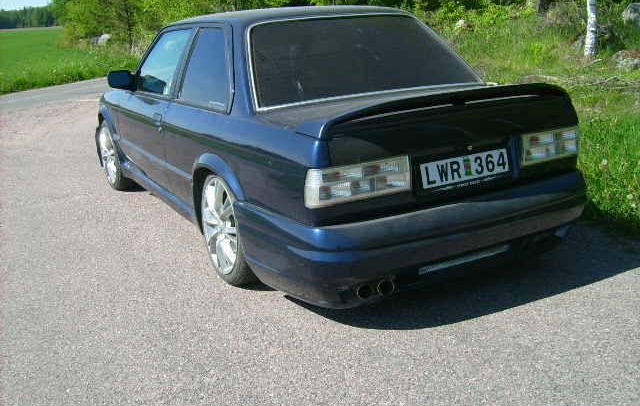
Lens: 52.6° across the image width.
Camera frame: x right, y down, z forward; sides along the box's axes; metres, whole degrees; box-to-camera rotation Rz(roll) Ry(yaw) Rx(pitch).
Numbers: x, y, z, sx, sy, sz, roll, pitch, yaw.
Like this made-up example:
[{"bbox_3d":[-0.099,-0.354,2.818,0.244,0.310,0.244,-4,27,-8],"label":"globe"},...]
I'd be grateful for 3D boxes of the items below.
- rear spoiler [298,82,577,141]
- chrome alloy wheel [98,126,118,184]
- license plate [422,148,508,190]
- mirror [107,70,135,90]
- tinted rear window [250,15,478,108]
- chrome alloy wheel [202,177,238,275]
[{"bbox_3d":[0.541,-0.430,2.780,1.270,0.150,0.320,-12,17,-28],"label":"rear spoiler"},{"bbox_3d":[-1.667,-0.412,5.399,0.200,0.475,0.475,-12,17,-28],"label":"chrome alloy wheel"},{"bbox_3d":[0.620,-0.149,2.742,0.480,0.110,0.012,-12,6,-28],"label":"license plate"},{"bbox_3d":[-1.368,-0.847,4.396,0.180,0.122,0.120,-12,17,-28],"label":"mirror"},{"bbox_3d":[0.200,-0.769,3.284,1.310,0.080,0.555,-12,61,-28],"label":"tinted rear window"},{"bbox_3d":[-0.410,0.101,3.217,0.200,0.475,0.475,-12,17,-28],"label":"chrome alloy wheel"}]

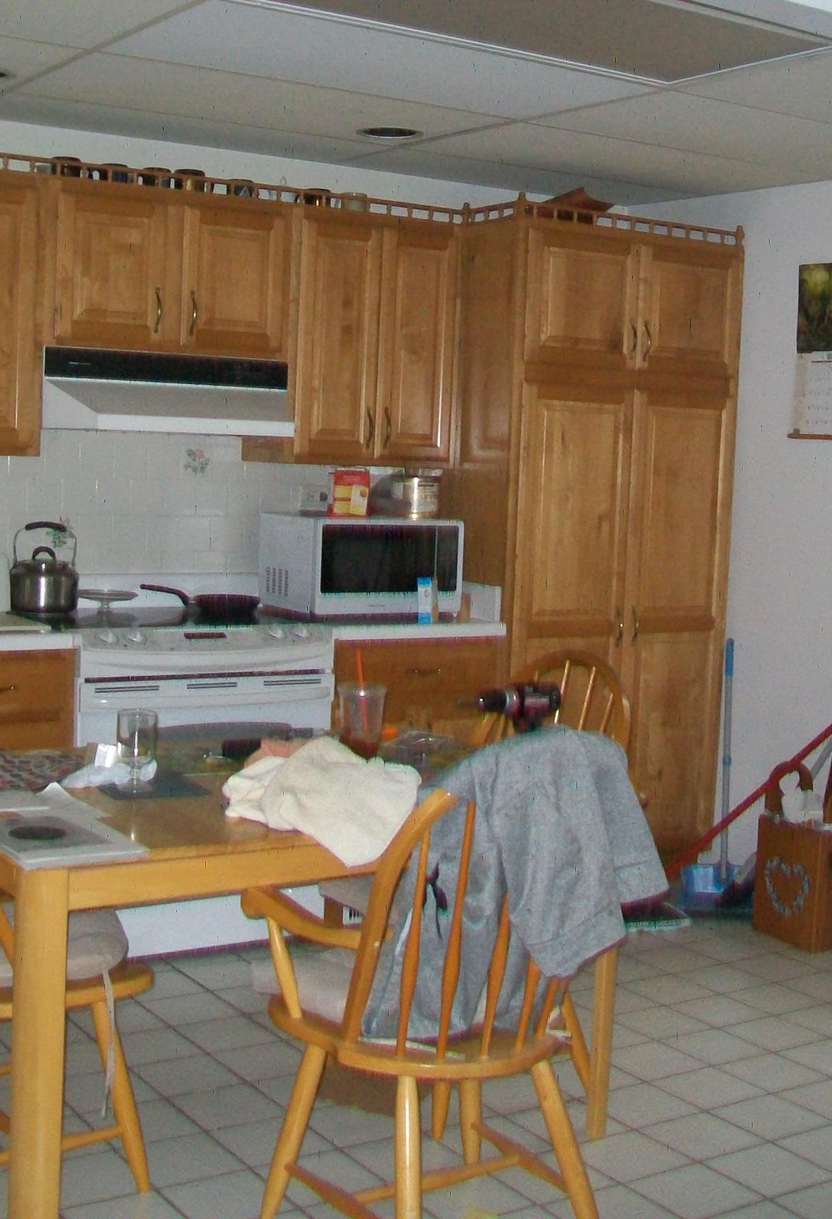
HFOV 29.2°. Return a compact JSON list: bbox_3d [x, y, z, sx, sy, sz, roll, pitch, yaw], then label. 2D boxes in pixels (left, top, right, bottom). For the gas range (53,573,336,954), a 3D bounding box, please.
[{"bbox_3d":[-0.715,0.456,4.600,0.775,0.960,0.670,-1,6,-33],"label":"gas range"}]

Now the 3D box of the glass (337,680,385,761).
[{"bbox_3d":[-0.121,0.256,3.578,0.106,0.178,0.106,2,6,0],"label":"glass"}]

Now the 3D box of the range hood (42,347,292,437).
[{"bbox_3d":[-0.731,-0.619,4.596,0.780,0.225,0.485,-1,6,-33],"label":"range hood"}]

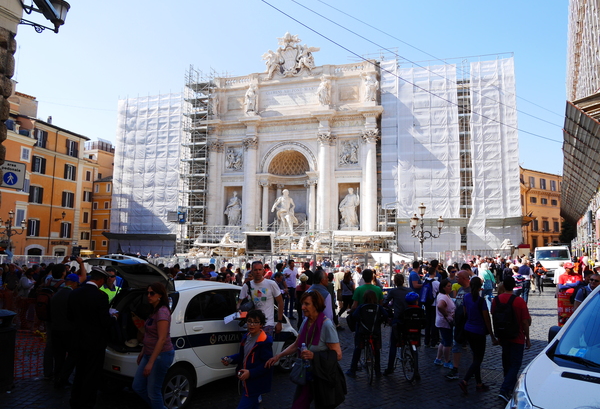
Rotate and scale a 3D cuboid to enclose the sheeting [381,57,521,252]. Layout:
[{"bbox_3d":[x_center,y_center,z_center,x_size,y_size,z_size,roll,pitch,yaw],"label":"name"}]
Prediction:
[{"bbox_3d":[16.414,-5.021,50.385,14.300,22.800,3.000,-1,-6,19],"label":"sheeting"}]

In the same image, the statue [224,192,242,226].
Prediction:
[{"bbox_3d":[-8.711,0.563,59.078,2.100,4.500,1.400,-1,-6,19],"label":"statue"}]

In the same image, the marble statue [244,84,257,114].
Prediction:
[{"bbox_3d":[-6.555,-14.036,59.721,1.400,3.750,1.150,-1,-7,17],"label":"marble statue"}]

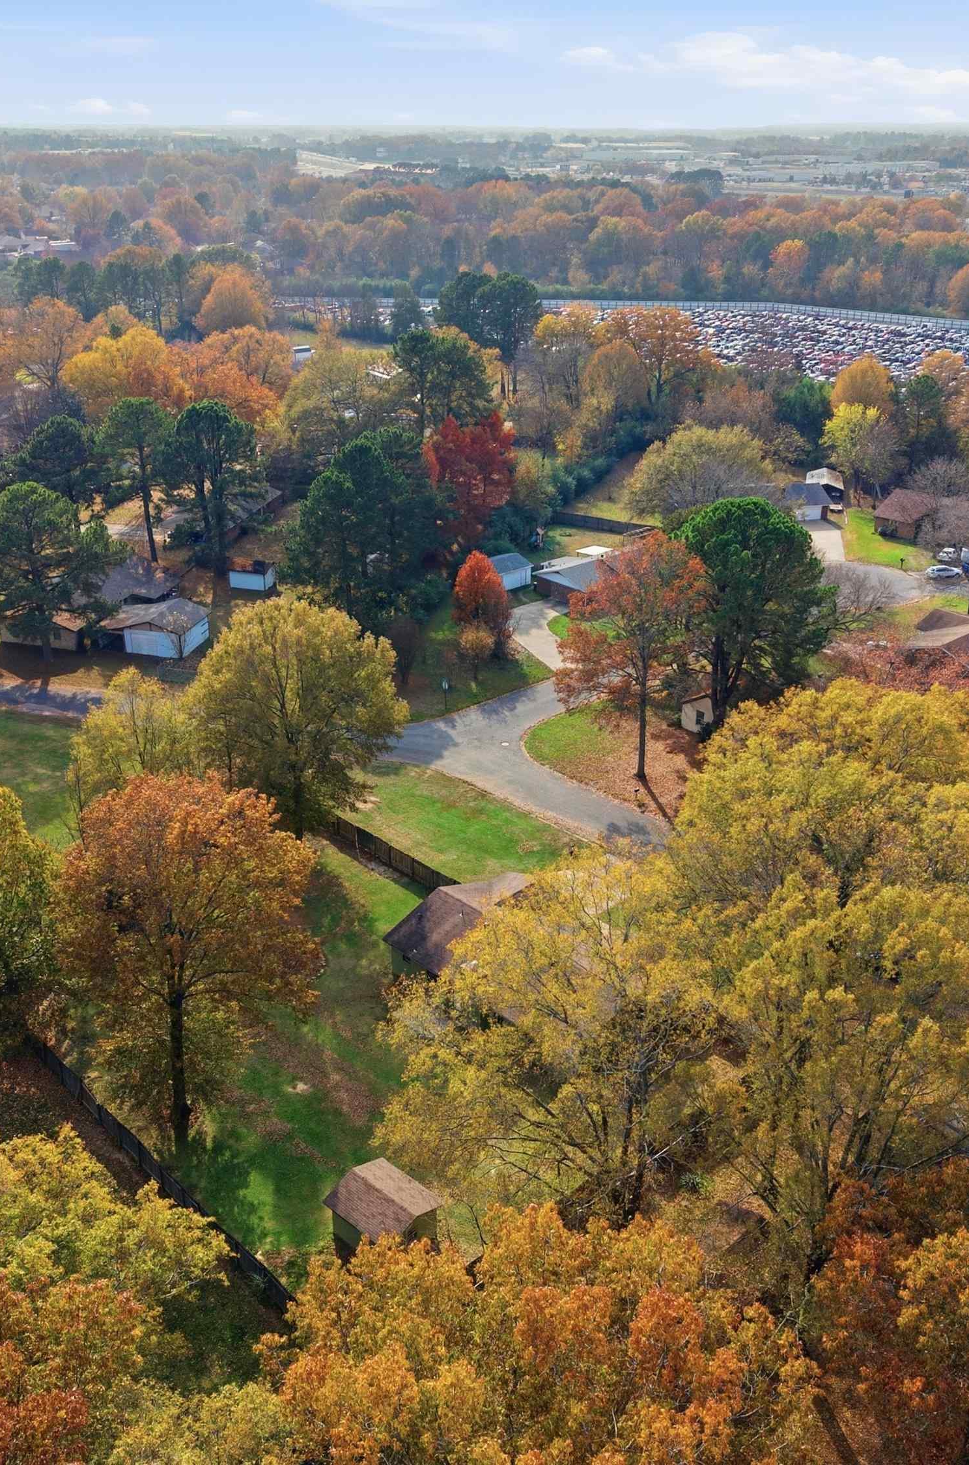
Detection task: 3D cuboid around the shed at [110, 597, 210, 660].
[{"bbox_3d":[-35.000,-11.340,147.000,8.200,4.000,7.400,6,25,12],"label":"shed"}]

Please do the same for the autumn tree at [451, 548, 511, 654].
[{"bbox_3d":[-0.320,-13.730,143.050,6.290,11.600,5.970,0,24,0],"label":"autumn tree"}]

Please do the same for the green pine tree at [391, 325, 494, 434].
[{"bbox_3d":[-7.200,-58.880,232.240,17.790,20.730,16.010,0,24,0],"label":"green pine tree"}]

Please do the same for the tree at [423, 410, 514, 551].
[{"bbox_3d":[-2.090,-31.930,177.250,11.930,20.040,11.930,0,24,0],"label":"tree"}]

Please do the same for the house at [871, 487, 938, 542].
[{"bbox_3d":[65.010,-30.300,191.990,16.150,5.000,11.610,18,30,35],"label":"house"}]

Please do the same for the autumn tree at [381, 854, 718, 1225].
[{"bbox_3d":[3.121,16.237,66.007,16.000,20.300,15.520,1,24,3],"label":"autumn tree"}]

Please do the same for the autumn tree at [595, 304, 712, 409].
[{"bbox_3d":[32.530,-70.680,261.020,21.440,22.130,20.370,0,24,0],"label":"autumn tree"}]

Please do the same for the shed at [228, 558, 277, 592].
[{"bbox_3d":[-30.690,-21.200,179.570,5.430,3.250,3.700,7,25,15],"label":"shed"}]

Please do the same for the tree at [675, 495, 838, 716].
[{"bbox_3d":[25.230,-10.920,127.100,14.930,22.790,14.930,0,24,0],"label":"tree"}]

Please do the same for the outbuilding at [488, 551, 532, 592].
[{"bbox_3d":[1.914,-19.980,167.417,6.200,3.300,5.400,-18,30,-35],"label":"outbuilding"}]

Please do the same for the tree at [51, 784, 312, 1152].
[{"bbox_3d":[-15.720,12.890,73.080,13.730,23.620,13.730,0,24,0],"label":"tree"}]

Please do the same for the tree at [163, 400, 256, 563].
[{"bbox_3d":[-35.350,-32.090,175.660,11.230,21.640,11.230,0,24,0],"label":"tree"}]

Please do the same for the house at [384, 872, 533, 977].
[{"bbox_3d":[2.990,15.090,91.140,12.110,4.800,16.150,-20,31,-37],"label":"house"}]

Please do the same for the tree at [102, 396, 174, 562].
[{"bbox_3d":[-43.261,-31.179,170.020,9.200,21.600,8.920,-6,25,-13],"label":"tree"}]

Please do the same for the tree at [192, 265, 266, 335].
[{"bbox_3d":[-68.900,-115.070,366.460,18.810,21.020,18.810,0,24,0],"label":"tree"}]

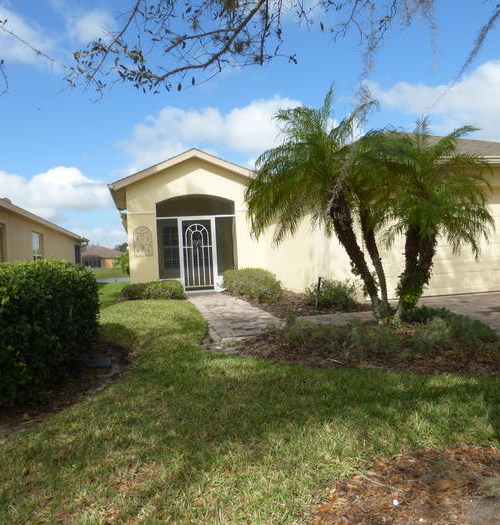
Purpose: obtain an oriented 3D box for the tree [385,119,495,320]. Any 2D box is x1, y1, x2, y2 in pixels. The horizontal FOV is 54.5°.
[{"bbox_3d":[2.801,-0.642,7.250,1.750,2.980,1.700,-3,0,-12],"label":"tree"}]

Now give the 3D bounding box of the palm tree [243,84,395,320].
[{"bbox_3d":[1.016,-0.875,7.200,2.250,3.400,2.100,-3,0,-12],"label":"palm tree"}]

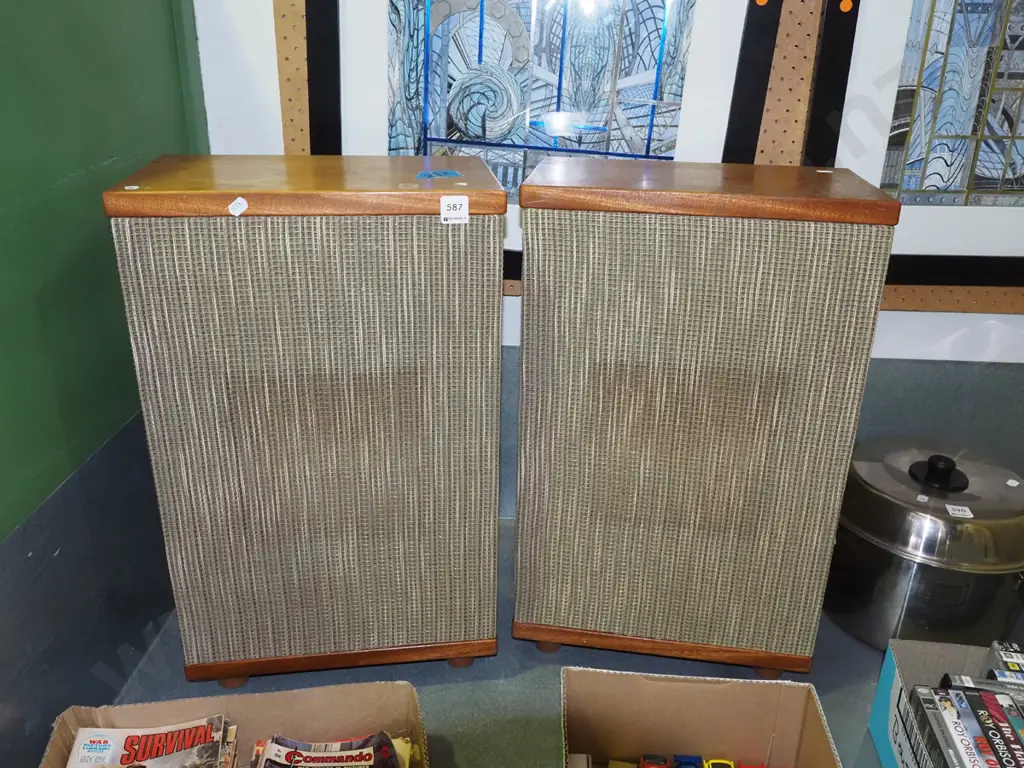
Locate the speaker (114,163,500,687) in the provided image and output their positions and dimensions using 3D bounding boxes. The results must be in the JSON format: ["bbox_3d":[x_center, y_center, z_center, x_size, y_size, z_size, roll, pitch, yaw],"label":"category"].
[{"bbox_3d":[-0.200,0.045,0.887,0.350,0.564,0.214,-2,23,-8],"label":"speaker"}]

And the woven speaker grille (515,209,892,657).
[{"bbox_3d":[0.179,0.069,0.832,0.345,0.499,0.023,4,23,8],"label":"woven speaker grille"}]

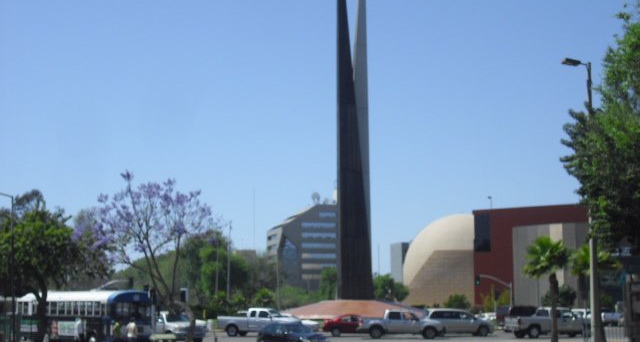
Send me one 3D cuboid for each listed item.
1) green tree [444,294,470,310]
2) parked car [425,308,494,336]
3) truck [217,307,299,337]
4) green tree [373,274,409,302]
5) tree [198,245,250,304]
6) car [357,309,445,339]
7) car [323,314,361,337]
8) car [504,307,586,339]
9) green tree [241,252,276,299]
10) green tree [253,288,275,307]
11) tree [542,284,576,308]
[{"bbox_3d":[15.550,15.501,115.204,2.950,3.200,2.950,0,-7,0],"label":"green tree"},{"bbox_3d":[9.054,9.858,66.112,4.600,1.730,1.820,1,-8,-10],"label":"parked car"},{"bbox_3d":[-3.971,10.039,67.419,5.600,1.870,1.970,-2,-8,18],"label":"truck"},{"bbox_3d":[9.013,16.062,130.379,4.400,5.950,4.400,0,-7,0],"label":"green tree"},{"bbox_3d":[-9.300,10.989,98.503,4.600,7.900,4.600,0,-7,0],"label":"tree"},{"bbox_3d":[5.065,9.508,63.317,5.400,1.820,1.870,1,-7,-5],"label":"car"},{"bbox_3d":[2.350,10.281,67.693,4.300,1.460,1.750,0,-7,0],"label":"car"},{"bbox_3d":[13.950,9.393,62.420,5.600,1.880,1.980,3,-8,-20],"label":"car"},{"bbox_3d":[-6.350,12.223,105.498,3.900,7.730,3.900,0,-7,0],"label":"green tree"},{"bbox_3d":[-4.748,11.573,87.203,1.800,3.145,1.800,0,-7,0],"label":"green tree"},{"bbox_3d":[22.281,12.594,95.263,3.400,4.086,3.400,0,-7,0],"label":"tree"}]

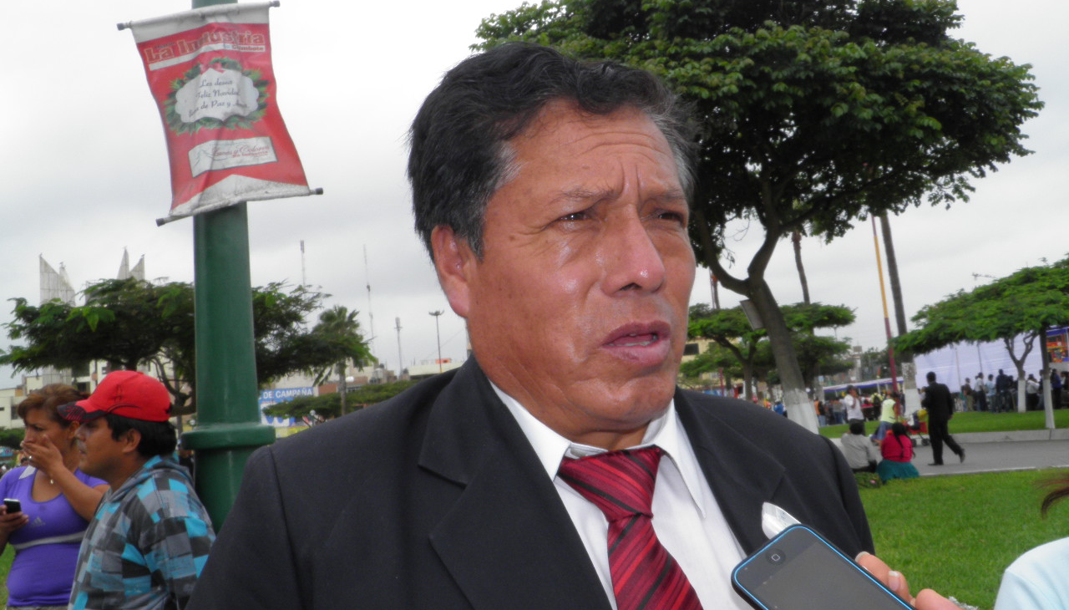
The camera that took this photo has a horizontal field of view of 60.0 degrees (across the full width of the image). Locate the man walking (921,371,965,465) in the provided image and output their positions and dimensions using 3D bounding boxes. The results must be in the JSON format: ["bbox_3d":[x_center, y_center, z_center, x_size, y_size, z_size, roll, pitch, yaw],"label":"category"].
[{"bbox_3d":[7.310,2.028,16.600,0.680,1.690,0.520,-9,-8,34],"label":"man walking"}]

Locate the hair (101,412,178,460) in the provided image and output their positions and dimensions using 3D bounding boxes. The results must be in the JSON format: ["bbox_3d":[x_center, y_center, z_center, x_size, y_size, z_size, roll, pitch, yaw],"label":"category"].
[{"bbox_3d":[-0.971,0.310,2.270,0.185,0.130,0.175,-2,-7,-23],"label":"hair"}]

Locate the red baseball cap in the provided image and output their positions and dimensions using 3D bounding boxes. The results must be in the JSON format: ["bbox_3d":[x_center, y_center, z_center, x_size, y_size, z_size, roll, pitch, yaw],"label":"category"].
[{"bbox_3d":[-1.028,0.224,2.270,0.260,0.130,0.180,-2,-7,-23],"label":"red baseball cap"}]

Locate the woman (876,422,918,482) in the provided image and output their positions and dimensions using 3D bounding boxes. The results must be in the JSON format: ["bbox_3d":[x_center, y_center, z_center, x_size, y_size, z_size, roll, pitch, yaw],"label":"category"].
[{"bbox_3d":[5.484,2.215,14.000,0.640,0.900,0.720,-6,-6,14],"label":"woman"}]

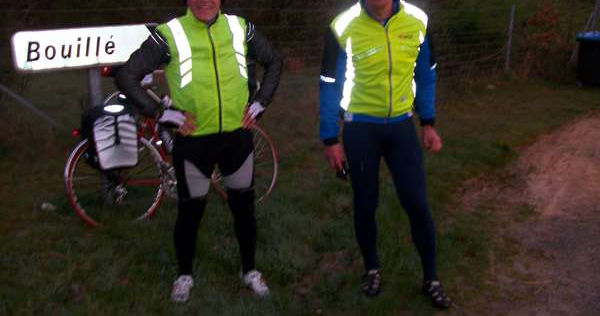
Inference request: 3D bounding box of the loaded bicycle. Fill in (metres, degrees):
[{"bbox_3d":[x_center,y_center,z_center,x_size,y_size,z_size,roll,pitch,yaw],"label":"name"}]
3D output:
[{"bbox_3d":[-0.850,-0.085,4.260,1.700,1.050,0.500,-9,6,-39],"label":"loaded bicycle"}]

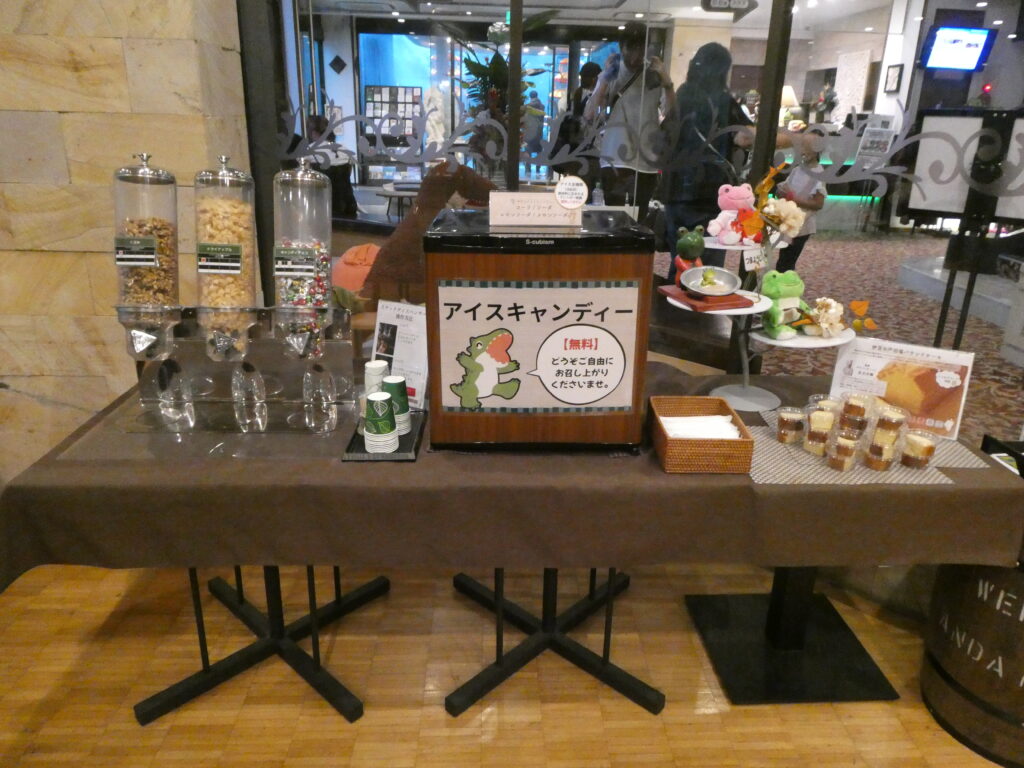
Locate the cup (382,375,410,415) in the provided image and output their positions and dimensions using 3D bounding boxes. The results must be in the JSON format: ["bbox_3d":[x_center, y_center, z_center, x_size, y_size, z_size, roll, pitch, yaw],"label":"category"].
[{"bbox_3d":[-0.277,0.025,1.679,0.072,0.077,0.072,0,19,0],"label":"cup"}]

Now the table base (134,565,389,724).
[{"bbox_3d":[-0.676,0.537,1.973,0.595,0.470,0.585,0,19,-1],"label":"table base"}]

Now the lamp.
[{"bbox_3d":[3.170,-3.216,8.200,0.340,0.500,0.340,1,19,0],"label":"lamp"}]

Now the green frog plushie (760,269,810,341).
[{"bbox_3d":[0.680,-0.195,1.762,0.112,0.156,0.115,-4,20,-16],"label":"green frog plushie"}]

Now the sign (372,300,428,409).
[{"bbox_3d":[-0.288,-0.077,1.840,0.183,0.258,0.015,12,7,28],"label":"sign"}]

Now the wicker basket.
[{"bbox_3d":[0.418,0.112,1.613,0.184,0.078,0.257,0,19,1],"label":"wicker basket"}]

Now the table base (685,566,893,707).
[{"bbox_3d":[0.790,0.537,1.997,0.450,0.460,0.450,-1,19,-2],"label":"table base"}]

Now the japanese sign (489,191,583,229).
[{"bbox_3d":[0.053,-0.386,1.573,0.203,0.076,0.025,0,8,0],"label":"japanese sign"}]

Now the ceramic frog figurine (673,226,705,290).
[{"bbox_3d":[0.452,-0.306,1.805,0.074,0.156,0.074,-5,20,-17],"label":"ceramic frog figurine"}]

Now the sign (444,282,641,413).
[{"bbox_3d":[0.056,-0.076,1.536,0.420,0.296,0.010,2,19,1],"label":"sign"}]

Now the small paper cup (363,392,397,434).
[{"bbox_3d":[-0.295,0.064,1.585,0.073,0.077,0.073,0,19,0],"label":"small paper cup"}]

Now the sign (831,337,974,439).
[{"bbox_3d":[0.957,-0.001,1.770,0.300,0.212,0.030,13,0,33],"label":"sign"}]

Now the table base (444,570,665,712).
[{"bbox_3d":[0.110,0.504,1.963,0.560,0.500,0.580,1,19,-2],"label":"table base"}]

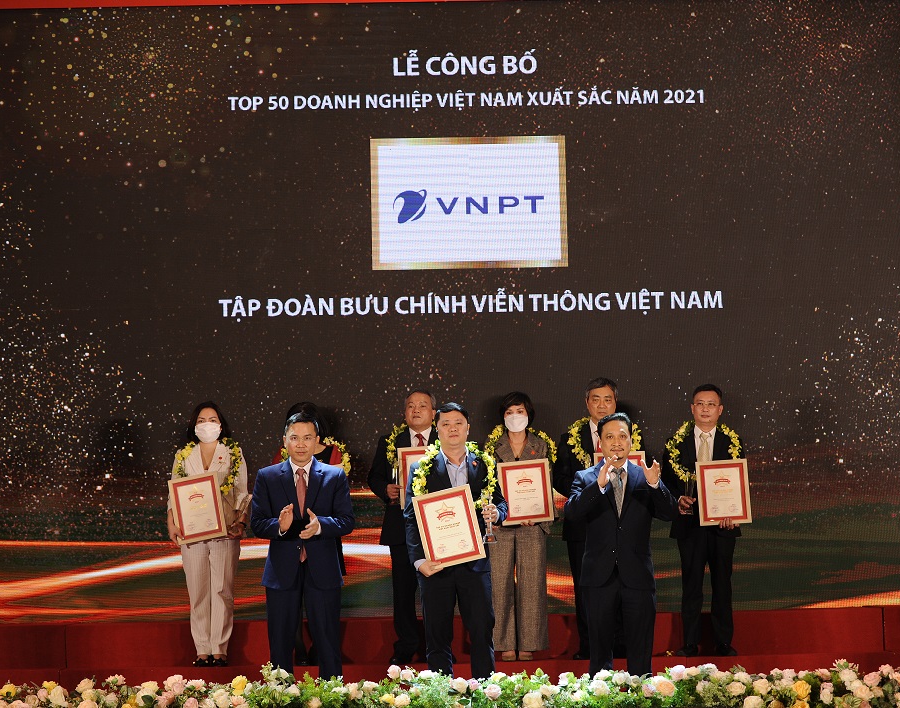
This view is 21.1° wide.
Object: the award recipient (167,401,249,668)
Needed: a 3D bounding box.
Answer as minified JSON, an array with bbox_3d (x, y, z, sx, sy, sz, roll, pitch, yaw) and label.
[{"bbox_3d":[-1.459,1.088,14.600,0.500,1.620,0.420,-1,-2,0],"label":"award recipient"}]

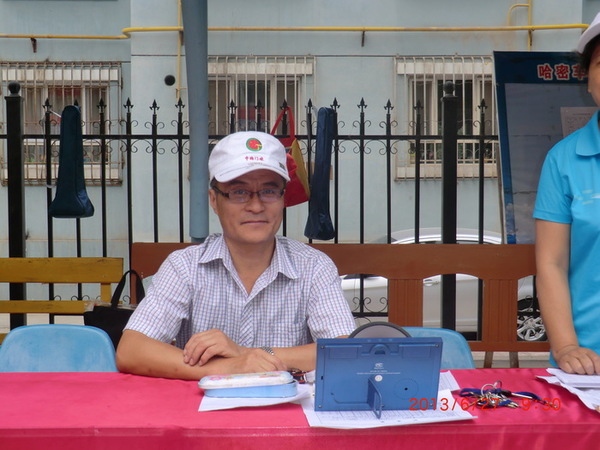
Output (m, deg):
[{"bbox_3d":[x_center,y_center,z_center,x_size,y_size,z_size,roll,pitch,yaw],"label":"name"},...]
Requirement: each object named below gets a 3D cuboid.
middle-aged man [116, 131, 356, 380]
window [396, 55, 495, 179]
[{"bbox_3d":[-0.150,0.410,2.330,0.570,1.290,0.660,0,2,-3],"label":"middle-aged man"},{"bbox_3d":[2.269,-1.571,14.000,1.740,1.790,0.250,0,2,0],"label":"window"}]

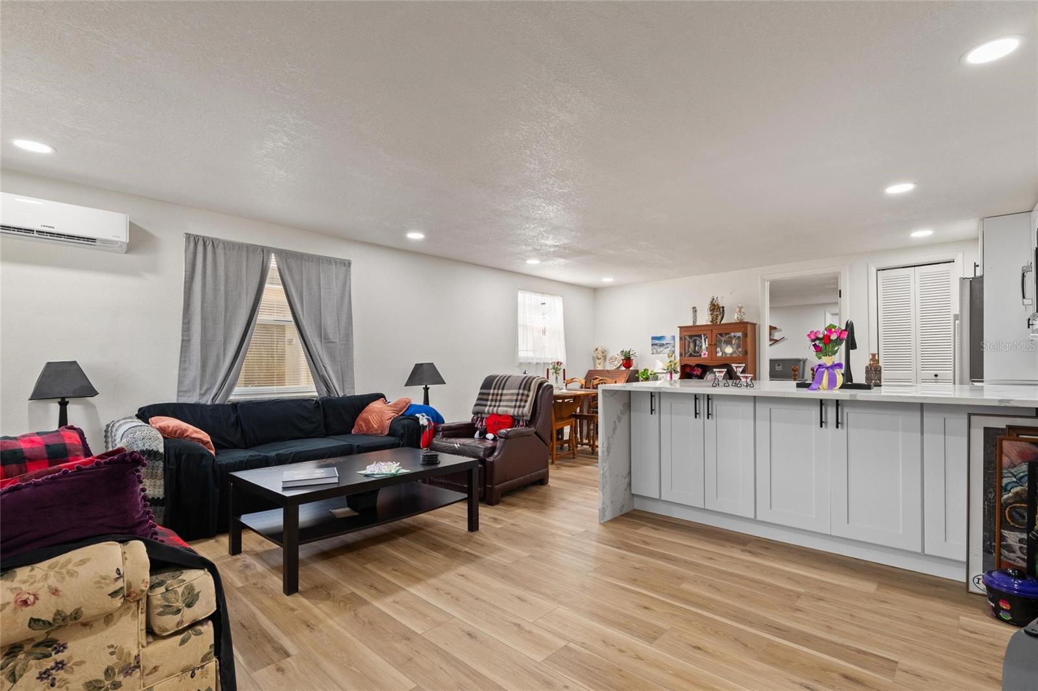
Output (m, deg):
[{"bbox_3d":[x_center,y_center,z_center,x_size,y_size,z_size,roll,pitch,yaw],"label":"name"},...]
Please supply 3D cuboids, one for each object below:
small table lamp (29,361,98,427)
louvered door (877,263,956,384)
[{"bbox_3d":[-2.605,0.365,2.650,0.280,0.555,0.280,-2,-3,43],"label":"small table lamp"},{"bbox_3d":[3.957,0.216,4.591,0.590,2.010,0.040,-2,-3,43],"label":"louvered door"}]

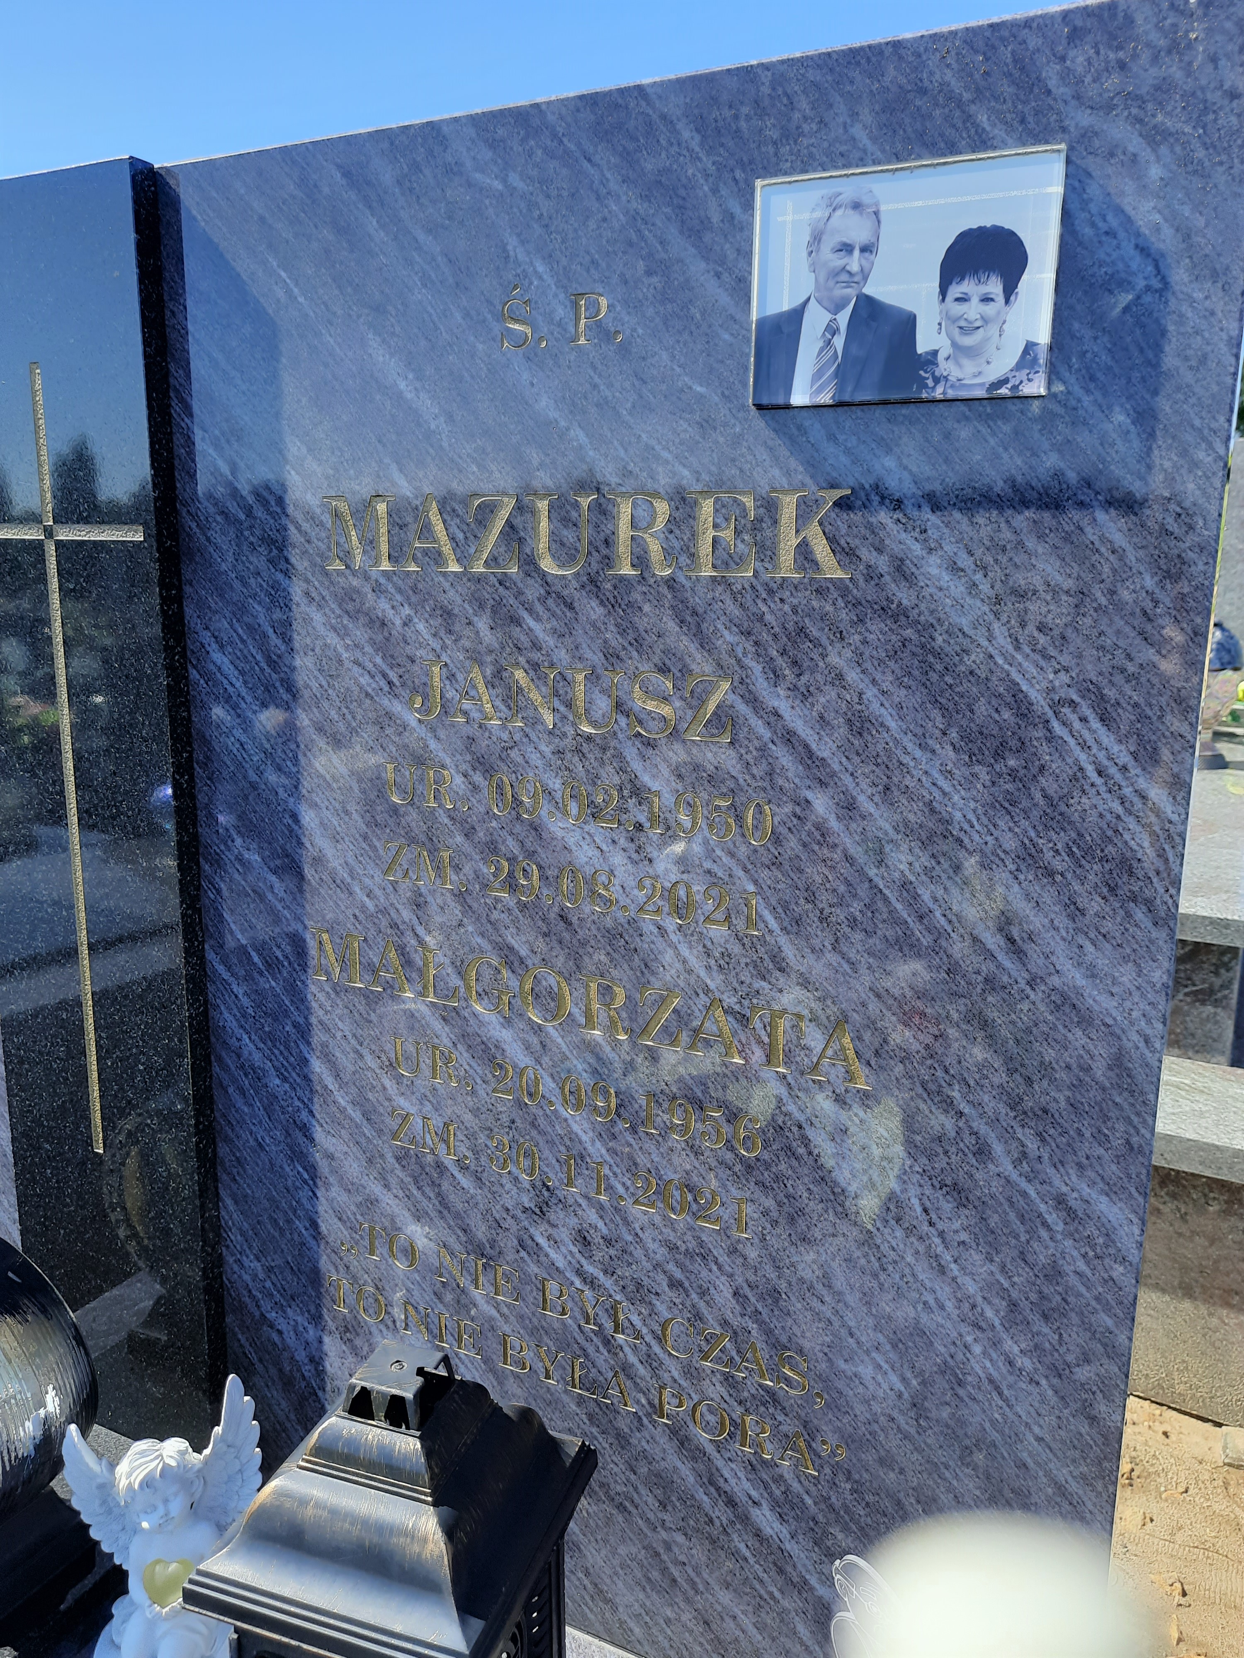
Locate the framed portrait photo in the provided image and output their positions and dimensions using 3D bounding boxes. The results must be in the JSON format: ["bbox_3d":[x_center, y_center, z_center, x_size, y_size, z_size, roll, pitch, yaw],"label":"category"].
[{"bbox_3d":[0.140,-0.276,0.607,0.152,0.113,0.011,6,13,25],"label":"framed portrait photo"}]

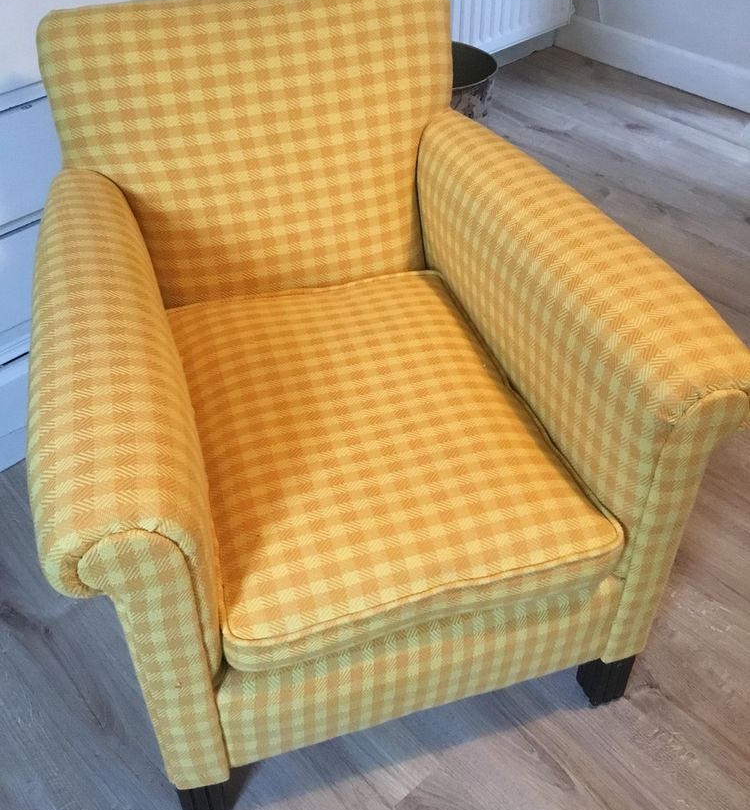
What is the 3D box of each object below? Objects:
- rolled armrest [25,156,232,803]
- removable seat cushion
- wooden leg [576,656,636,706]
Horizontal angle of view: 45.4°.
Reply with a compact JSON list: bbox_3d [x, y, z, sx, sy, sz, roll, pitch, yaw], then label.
[{"bbox_3d":[-0.310,0.054,1.156,0.159,0.470,0.711,-12,43,-11],"label":"rolled armrest"},{"bbox_3d":[-0.009,0.034,1.142,0.435,0.100,0.557,-12,43,-11],"label":"removable seat cushion"},{"bbox_3d":[0.320,0.354,1.225,0.052,0.123,0.052,-12,43,-11],"label":"wooden leg"}]

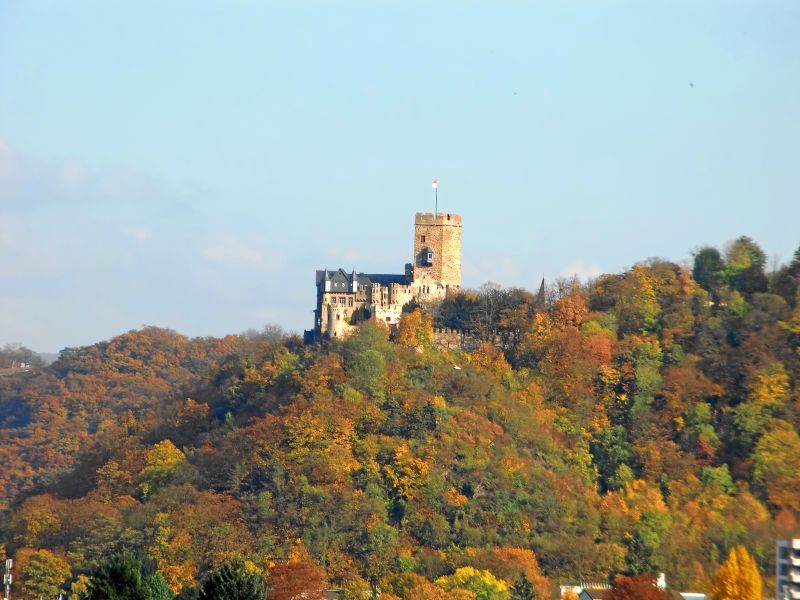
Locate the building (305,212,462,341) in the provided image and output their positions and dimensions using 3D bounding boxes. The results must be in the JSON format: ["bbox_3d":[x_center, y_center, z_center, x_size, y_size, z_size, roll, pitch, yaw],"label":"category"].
[{"bbox_3d":[-4.760,-6.779,1600.000,40.644,35.923,28.000,-1,-3,12],"label":"building"}]

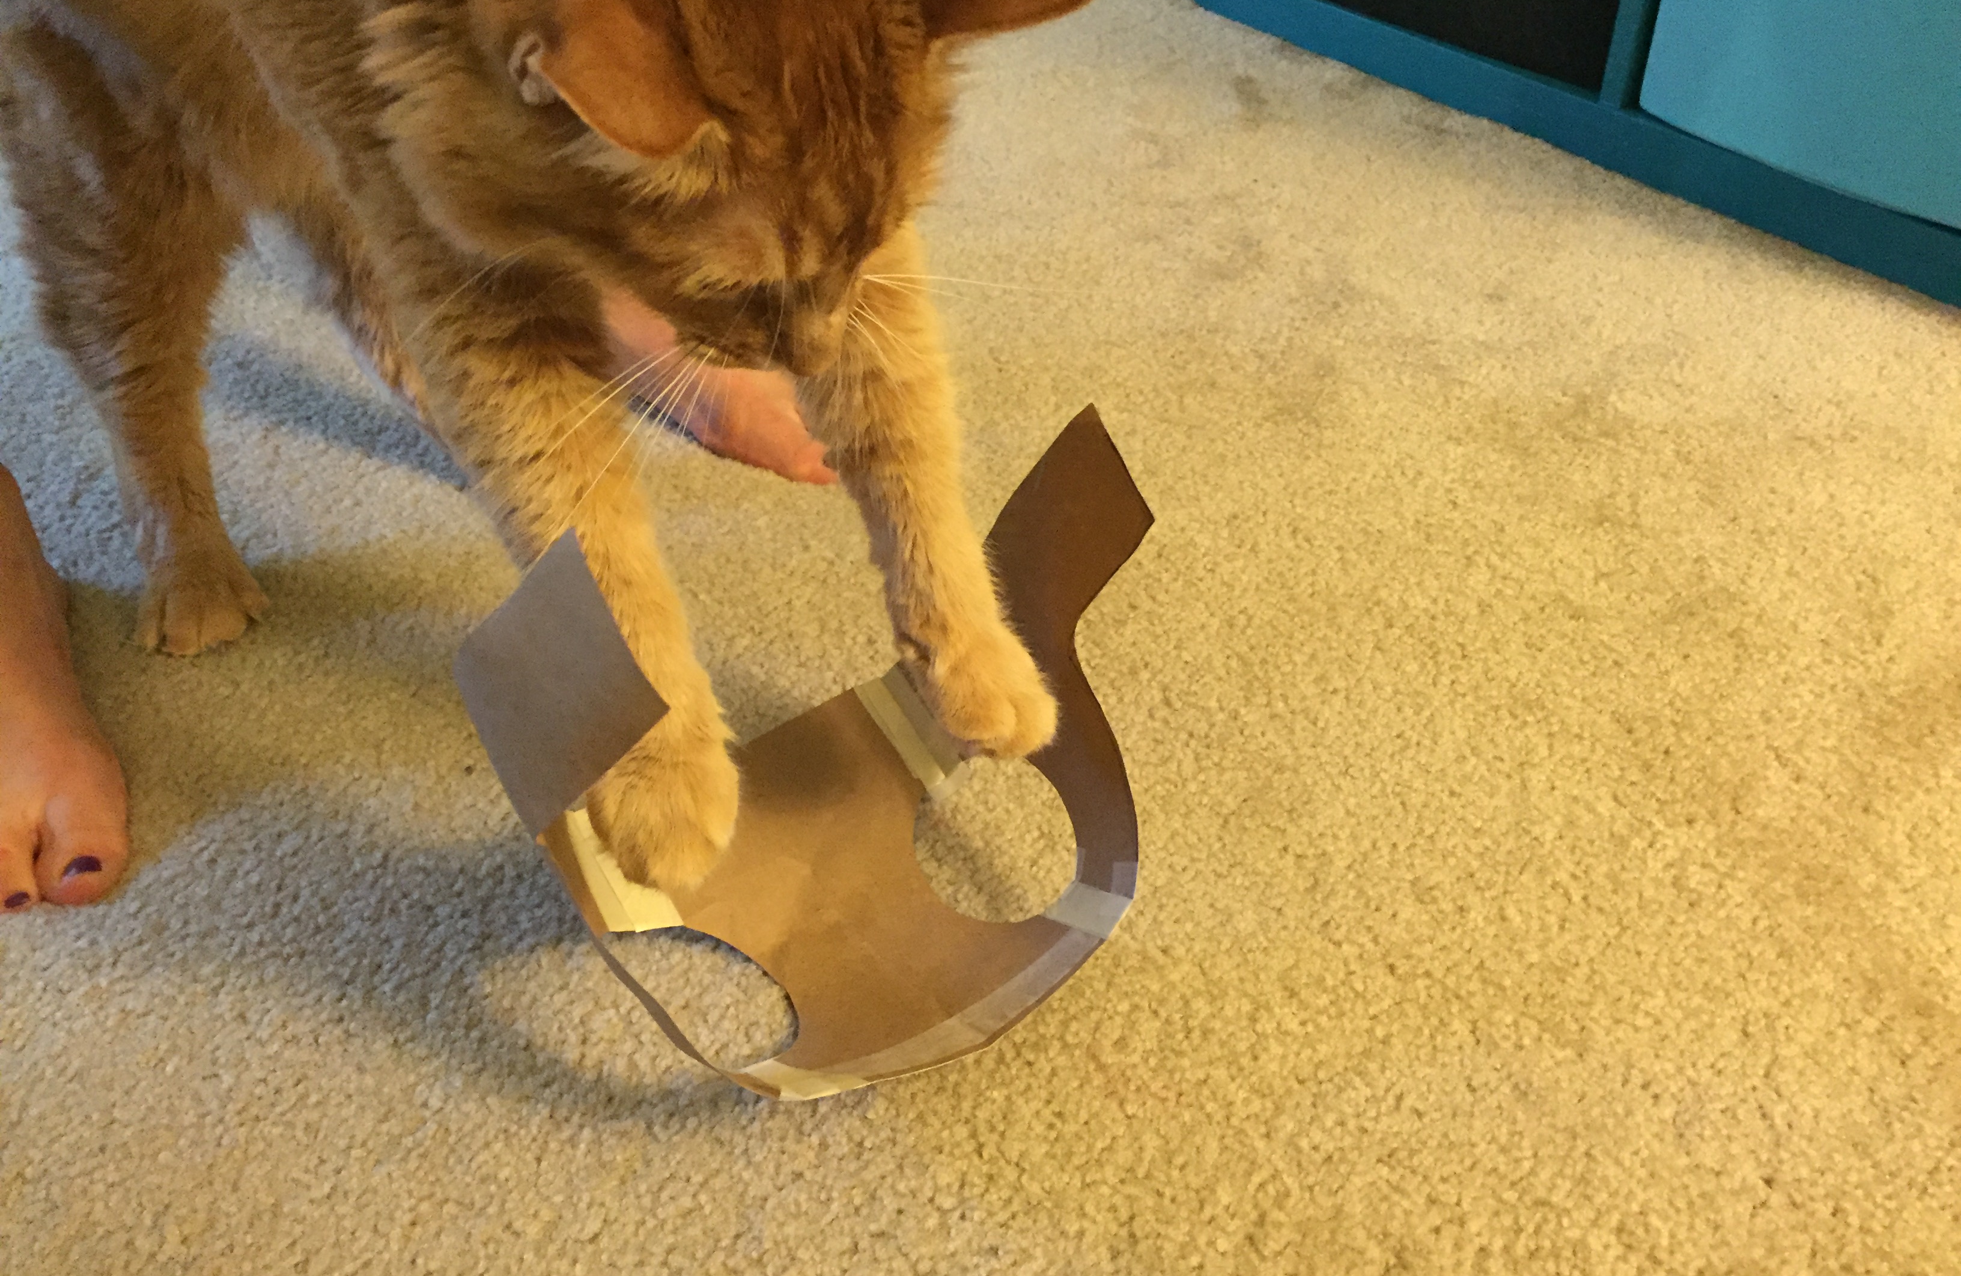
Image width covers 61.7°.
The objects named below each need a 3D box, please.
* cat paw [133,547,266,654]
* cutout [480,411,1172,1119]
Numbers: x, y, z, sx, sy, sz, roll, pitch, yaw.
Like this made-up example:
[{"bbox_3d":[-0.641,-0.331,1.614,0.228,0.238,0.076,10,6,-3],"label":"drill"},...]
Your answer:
[{"bbox_3d":[-0.311,-0.020,0.652,0.046,0.031,0.043,-12,39,-11],"label":"cat paw"},{"bbox_3d":[-0.035,0.026,0.513,0.200,0.112,0.170,-25,44,-25],"label":"cutout"}]

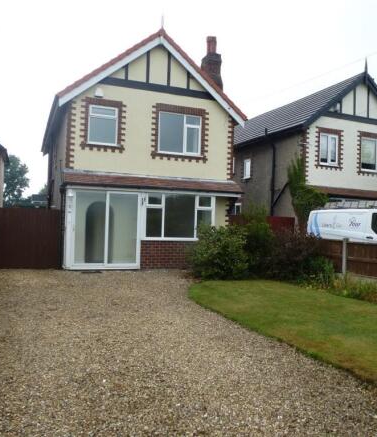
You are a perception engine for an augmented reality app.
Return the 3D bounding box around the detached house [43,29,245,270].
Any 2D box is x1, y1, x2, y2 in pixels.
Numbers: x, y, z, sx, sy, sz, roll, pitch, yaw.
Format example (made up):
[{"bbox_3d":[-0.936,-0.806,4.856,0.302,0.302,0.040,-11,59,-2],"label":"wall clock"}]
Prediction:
[{"bbox_3d":[-2.507,-2.494,17.328,6.600,8.200,9.000,2,-1,-23],"label":"detached house"}]

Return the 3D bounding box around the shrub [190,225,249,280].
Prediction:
[{"bbox_3d":[0.855,0.892,11.150,1.500,1.420,1.350,2,-1,-23],"label":"shrub"}]

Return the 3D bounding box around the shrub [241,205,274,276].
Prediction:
[{"bbox_3d":[1.973,0.624,11.900,1.150,2.030,1.100,1,-1,0],"label":"shrub"}]

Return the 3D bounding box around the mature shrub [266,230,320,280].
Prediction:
[{"bbox_3d":[2.895,1.002,11.250,1.350,1.300,1.250,2,-1,-23],"label":"mature shrub"}]

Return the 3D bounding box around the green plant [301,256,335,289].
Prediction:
[{"bbox_3d":[3.137,1.277,9.750,0.750,0.720,0.700,2,-1,-23],"label":"green plant"}]

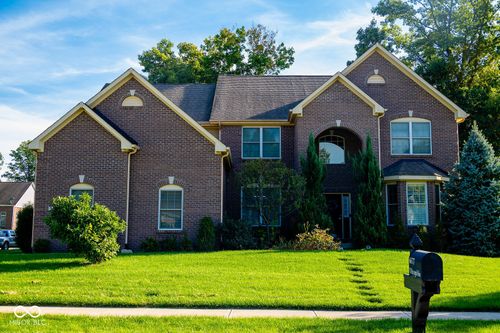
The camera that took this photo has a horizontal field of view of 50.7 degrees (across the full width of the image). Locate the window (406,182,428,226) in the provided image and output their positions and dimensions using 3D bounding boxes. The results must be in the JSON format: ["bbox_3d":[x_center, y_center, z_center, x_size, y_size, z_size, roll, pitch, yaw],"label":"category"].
[{"bbox_3d":[6.960,1.550,21.950,0.860,1.790,0.140,0,-7,0],"label":"window"}]

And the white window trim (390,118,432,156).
[{"bbox_3d":[6.960,-1.292,22.775,1.782,1.652,0.140,0,-7,1],"label":"white window trim"}]

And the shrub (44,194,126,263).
[{"bbox_3d":[-5.047,1.901,16.187,2.485,2.056,2.300,0,-7,0],"label":"shrub"}]

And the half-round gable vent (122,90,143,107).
[{"bbox_3d":[-4.401,-2.553,19.847,0.790,0.606,0.120,0,-7,0],"label":"half-round gable vent"}]

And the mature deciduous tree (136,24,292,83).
[{"bbox_3d":[-2.773,-2.917,42.739,12.840,17.864,12.500,0,-7,0],"label":"mature deciduous tree"}]

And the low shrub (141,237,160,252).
[{"bbox_3d":[-3.526,2.764,18.697,0.709,0.526,0.650,0,-7,0],"label":"low shrub"}]

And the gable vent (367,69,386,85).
[{"bbox_3d":[5.522,-3.908,23.031,0.869,0.675,0.120,0,-7,1],"label":"gable vent"}]

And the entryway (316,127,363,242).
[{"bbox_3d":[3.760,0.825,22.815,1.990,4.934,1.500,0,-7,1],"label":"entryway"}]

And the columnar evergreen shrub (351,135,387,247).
[{"bbox_3d":[4.785,0.998,21.263,1.465,4.482,1.465,0,-7,1],"label":"columnar evergreen shrub"}]

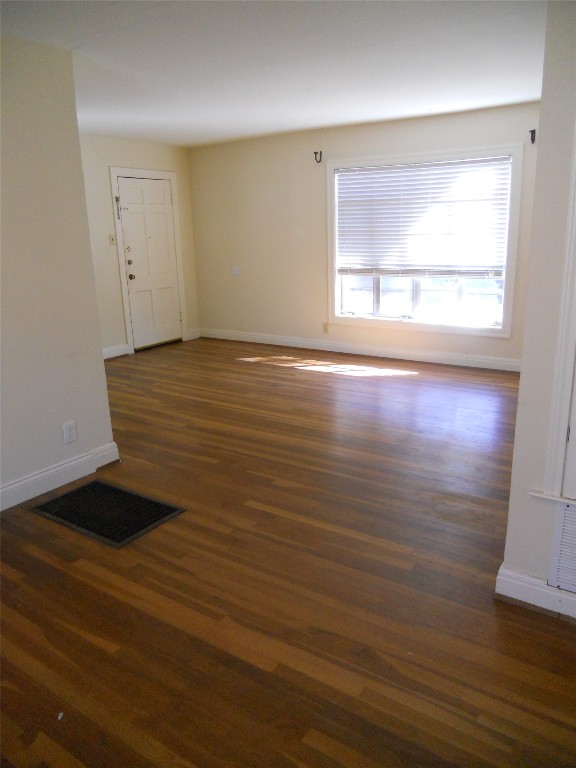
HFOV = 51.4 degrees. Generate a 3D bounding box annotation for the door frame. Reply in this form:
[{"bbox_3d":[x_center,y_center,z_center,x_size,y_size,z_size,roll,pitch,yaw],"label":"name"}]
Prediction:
[{"bbox_3d":[-1.693,-1.500,7.360,0.120,2.135,1.031,8,18,33],"label":"door frame"}]

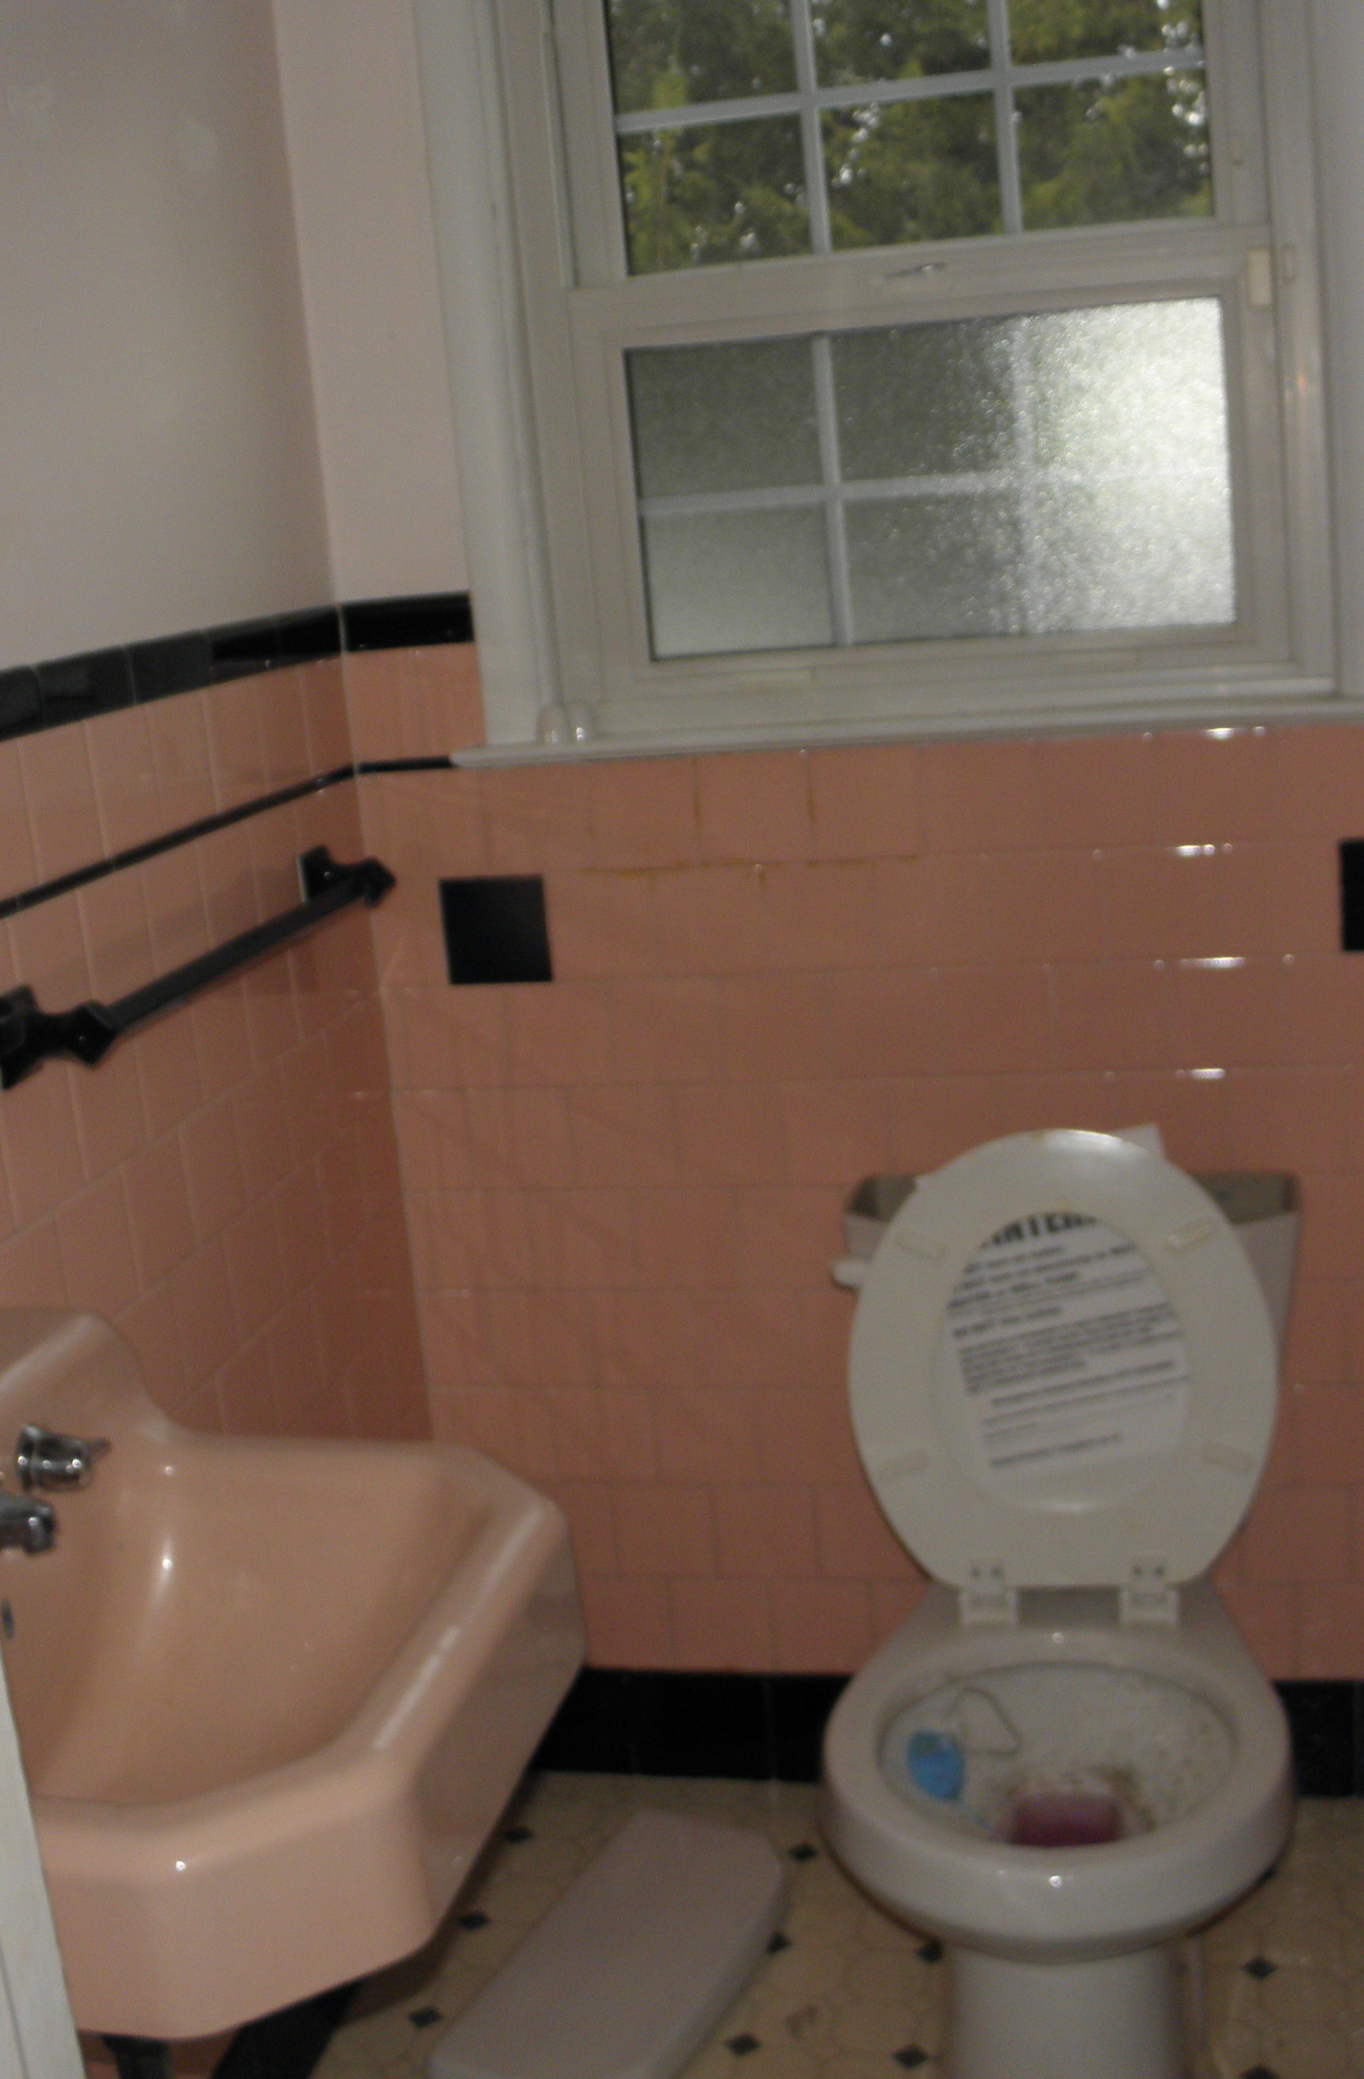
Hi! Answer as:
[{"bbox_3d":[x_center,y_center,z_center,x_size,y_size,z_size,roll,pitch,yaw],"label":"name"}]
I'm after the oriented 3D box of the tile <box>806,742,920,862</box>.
[{"bbox_3d":[0.179,-0.226,2.160,0.107,0.107,0.010,-2,14,13],"label":"tile"}]

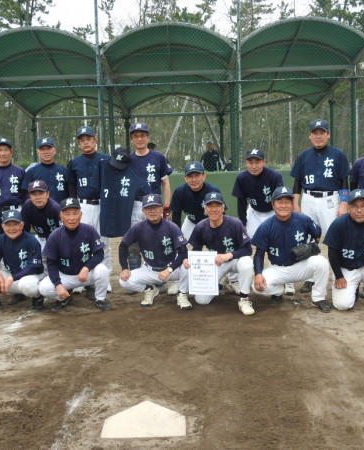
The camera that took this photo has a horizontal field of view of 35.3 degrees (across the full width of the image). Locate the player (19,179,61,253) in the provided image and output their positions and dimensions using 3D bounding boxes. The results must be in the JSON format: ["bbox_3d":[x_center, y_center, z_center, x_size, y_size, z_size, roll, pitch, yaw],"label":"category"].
[{"bbox_3d":[-1.413,0.152,5.802,0.550,1.216,0.680,-3,7,-8],"label":"player"}]

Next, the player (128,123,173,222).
[{"bbox_3d":[-0.407,-0.181,6.062,0.591,1.763,0.374,-1,6,-1],"label":"player"}]

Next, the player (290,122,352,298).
[{"bbox_3d":[1.414,-0.196,5.841,0.630,1.736,0.360,-1,7,8],"label":"player"}]

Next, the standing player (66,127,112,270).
[{"bbox_3d":[-0.962,-0.175,6.082,0.571,1.773,0.374,-2,6,-5],"label":"standing player"}]

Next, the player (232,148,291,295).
[{"bbox_3d":[0.804,-0.030,5.788,0.600,1.454,0.580,-1,7,5],"label":"player"}]

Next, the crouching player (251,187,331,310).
[{"bbox_3d":[0.974,0.198,5.282,0.720,1.109,0.700,-1,7,3],"label":"crouching player"}]

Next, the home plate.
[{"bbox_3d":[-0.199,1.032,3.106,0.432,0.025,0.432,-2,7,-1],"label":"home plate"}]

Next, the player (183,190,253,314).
[{"bbox_3d":[0.343,0.220,5.394,0.650,1.074,0.847,-1,6,0],"label":"player"}]

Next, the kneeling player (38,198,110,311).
[{"bbox_3d":[-1.017,0.261,5.524,0.660,1.042,0.680,-2,7,-6],"label":"kneeling player"}]

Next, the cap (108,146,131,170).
[{"bbox_3d":[-0.614,-0.664,5.710,0.190,0.150,0.260,-1,45,4],"label":"cap"}]

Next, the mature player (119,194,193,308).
[{"bbox_3d":[-0.260,0.224,5.492,0.660,1.074,0.690,-1,6,3],"label":"mature player"}]

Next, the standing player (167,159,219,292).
[{"bbox_3d":[0.148,0.042,5.845,0.600,1.336,0.700,-2,7,1],"label":"standing player"}]

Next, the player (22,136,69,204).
[{"bbox_3d":[-1.444,-0.107,6.107,0.532,1.655,0.355,-2,6,-7],"label":"player"}]

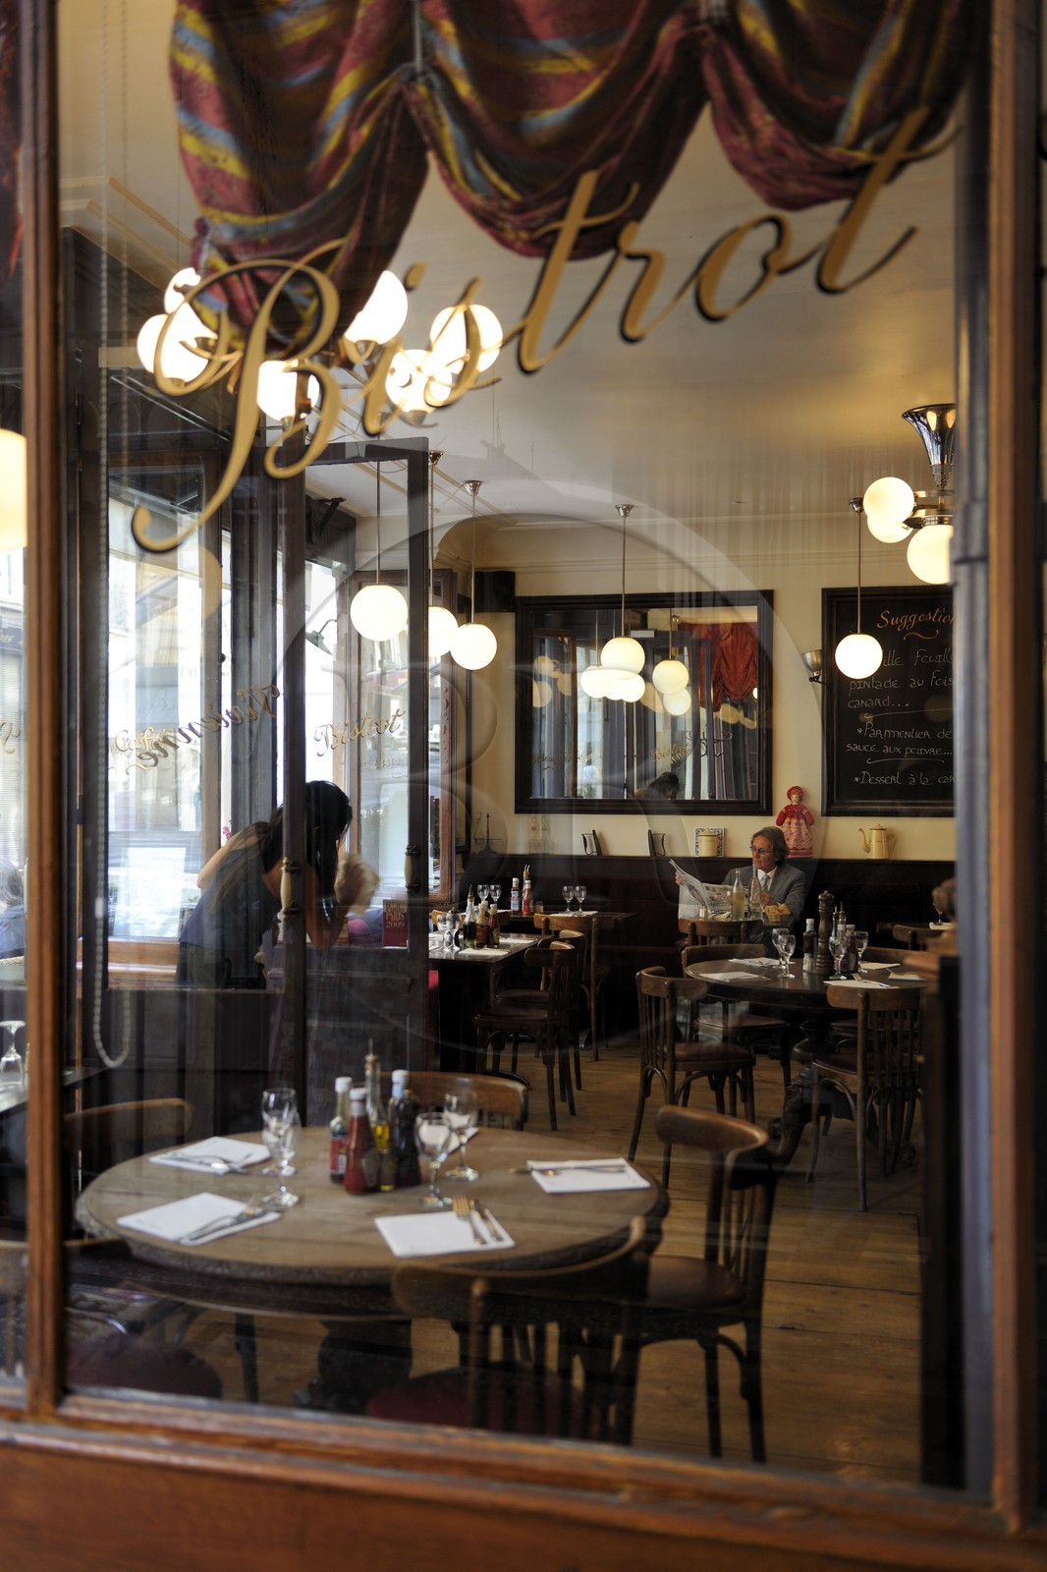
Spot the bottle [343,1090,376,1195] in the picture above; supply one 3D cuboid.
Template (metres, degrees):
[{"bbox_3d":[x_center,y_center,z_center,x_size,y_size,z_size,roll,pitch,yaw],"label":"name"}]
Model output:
[{"bbox_3d":[-0.314,0.676,2.845,0.059,0.188,0.059,0,0,-6],"label":"bottle"}]

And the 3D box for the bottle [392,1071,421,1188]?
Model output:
[{"bbox_3d":[-0.227,0.655,2.835,0.056,0.210,0.056,0,0,-5],"label":"bottle"}]

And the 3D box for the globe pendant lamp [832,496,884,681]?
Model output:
[{"bbox_3d":[1.855,-1.089,8.200,0.255,0.985,0.255,0,0,14],"label":"globe pendant lamp"}]

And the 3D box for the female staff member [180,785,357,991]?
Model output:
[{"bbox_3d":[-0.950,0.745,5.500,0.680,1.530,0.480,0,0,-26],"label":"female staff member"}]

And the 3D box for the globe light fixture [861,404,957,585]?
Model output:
[{"bbox_3d":[1.726,-1.178,6.130,0.680,0.700,0.680,0,0,11],"label":"globe light fixture"}]

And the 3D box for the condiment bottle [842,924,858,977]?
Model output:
[{"bbox_3d":[1.303,0.650,5.910,0.057,0.190,0.057,0,0,9],"label":"condiment bottle"}]

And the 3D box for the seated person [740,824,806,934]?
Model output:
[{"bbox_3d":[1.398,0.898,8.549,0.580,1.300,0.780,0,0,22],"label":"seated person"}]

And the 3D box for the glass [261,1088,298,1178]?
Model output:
[{"bbox_3d":[-0.483,0.680,2.925,0.069,0.158,0.069,0,0,-9],"label":"glass"}]

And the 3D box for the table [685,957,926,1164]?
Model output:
[{"bbox_3d":[1.231,1.168,6.275,1.120,0.752,1.120,0,0,14],"label":"table"}]

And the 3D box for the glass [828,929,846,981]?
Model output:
[{"bbox_3d":[1.228,0.668,5.790,0.069,0.158,0.069,0,0,11],"label":"glass"}]

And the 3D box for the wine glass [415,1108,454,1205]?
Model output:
[{"bbox_3d":[-0.166,0.698,2.779,0.071,0.167,0.071,0,0,0],"label":"wine glass"}]

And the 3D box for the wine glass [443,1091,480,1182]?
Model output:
[{"bbox_3d":[-0.119,0.682,2.900,0.069,0.158,0.069,0,0,-2],"label":"wine glass"}]

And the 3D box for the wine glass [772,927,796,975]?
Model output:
[{"bbox_3d":[1.115,0.709,6.342,0.070,0.166,0.070,0,0,14],"label":"wine glass"}]

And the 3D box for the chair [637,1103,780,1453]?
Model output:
[{"bbox_3d":[0.279,1.130,3.139,0.500,0.810,0.440,0,0,-10],"label":"chair"}]

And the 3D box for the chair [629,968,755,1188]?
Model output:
[{"bbox_3d":[0.675,1.120,5.810,0.480,0.785,0.420,0,0,-14],"label":"chair"}]

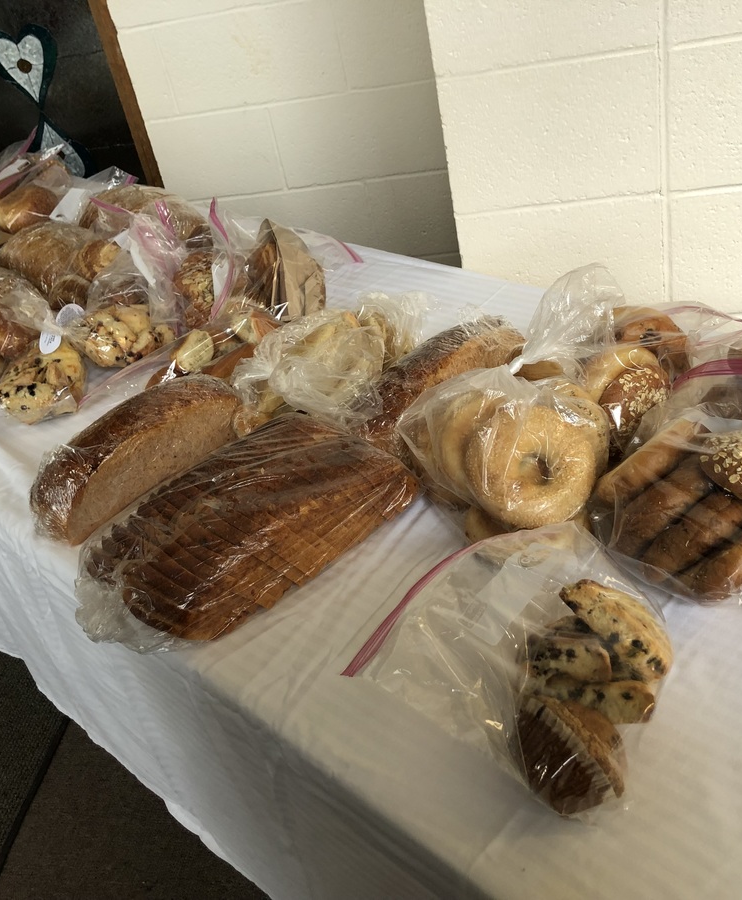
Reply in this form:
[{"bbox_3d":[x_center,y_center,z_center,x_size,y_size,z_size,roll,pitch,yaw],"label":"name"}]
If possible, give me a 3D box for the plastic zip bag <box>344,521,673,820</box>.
[{"bbox_3d":[0.135,0.147,0.824,0.245,0.085,0.245,-34,40,-28],"label":"plastic zip bag"}]

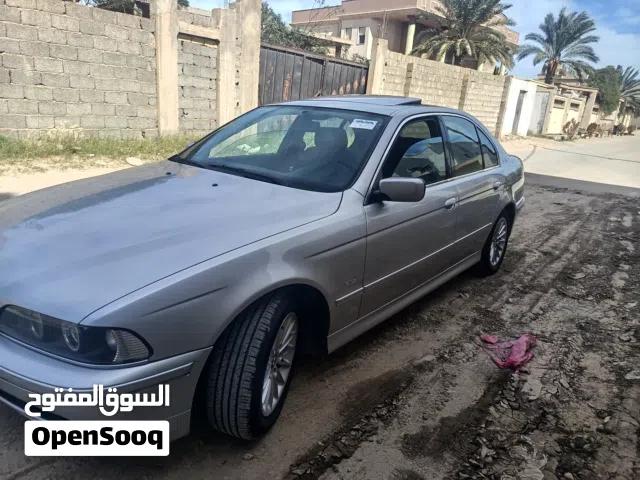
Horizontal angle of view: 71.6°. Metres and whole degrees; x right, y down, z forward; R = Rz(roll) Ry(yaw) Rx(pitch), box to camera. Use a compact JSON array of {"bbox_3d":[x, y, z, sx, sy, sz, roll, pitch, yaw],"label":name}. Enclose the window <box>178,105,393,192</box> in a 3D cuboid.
[{"bbox_3d":[-0.278,-0.615,2.700,1.430,0.150,0.840,16,48,36],"label":"window"}]

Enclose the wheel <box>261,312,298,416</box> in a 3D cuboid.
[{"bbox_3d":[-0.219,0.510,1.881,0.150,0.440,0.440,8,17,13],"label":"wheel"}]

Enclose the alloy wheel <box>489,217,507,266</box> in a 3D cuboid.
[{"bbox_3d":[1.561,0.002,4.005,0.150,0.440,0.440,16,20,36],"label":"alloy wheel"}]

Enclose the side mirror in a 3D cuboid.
[{"bbox_3d":[0.399,-0.244,2.155,0.220,0.130,0.120,16,20,36],"label":"side mirror"}]

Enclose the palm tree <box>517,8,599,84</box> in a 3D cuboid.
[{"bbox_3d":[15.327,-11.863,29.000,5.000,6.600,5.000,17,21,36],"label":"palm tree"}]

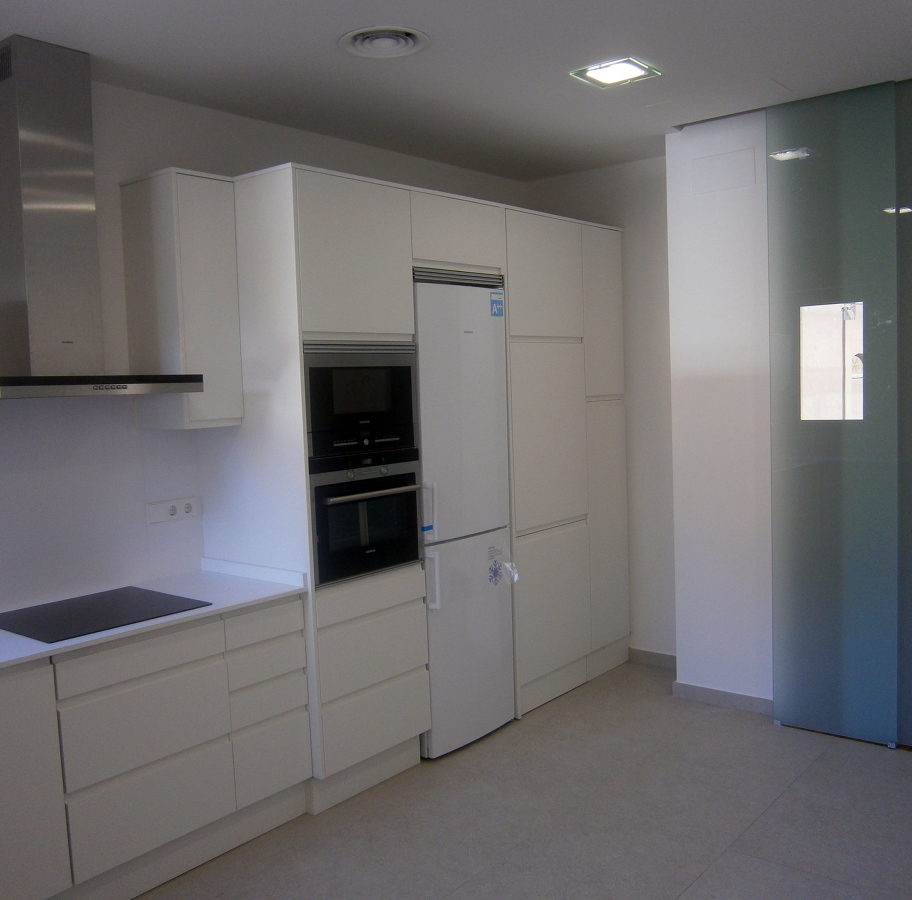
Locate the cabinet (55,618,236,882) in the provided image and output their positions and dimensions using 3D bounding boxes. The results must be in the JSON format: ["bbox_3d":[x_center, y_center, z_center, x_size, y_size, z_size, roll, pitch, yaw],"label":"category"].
[{"bbox_3d":[-1.210,0.947,3.126,0.610,0.684,0.593,2,6,41],"label":"cabinet"}]

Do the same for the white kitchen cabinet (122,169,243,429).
[{"bbox_3d":[-1.056,-0.562,3.504,0.349,0.945,0.268,2,6,41],"label":"white kitchen cabinet"}]

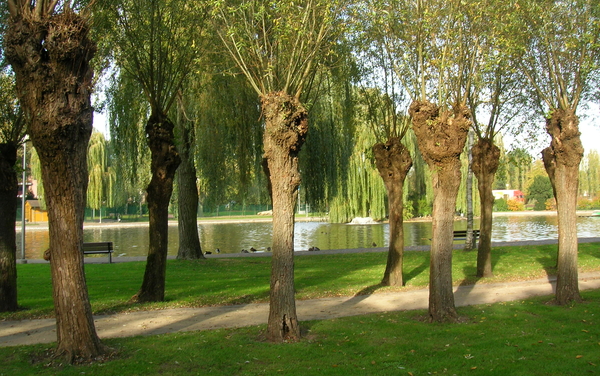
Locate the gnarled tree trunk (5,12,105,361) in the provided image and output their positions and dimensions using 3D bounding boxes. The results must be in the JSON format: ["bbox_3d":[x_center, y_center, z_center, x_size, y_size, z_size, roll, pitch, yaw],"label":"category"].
[{"bbox_3d":[-2.791,-0.017,6.700,1.120,4.000,1.000,0,-2,-18],"label":"gnarled tree trunk"}]

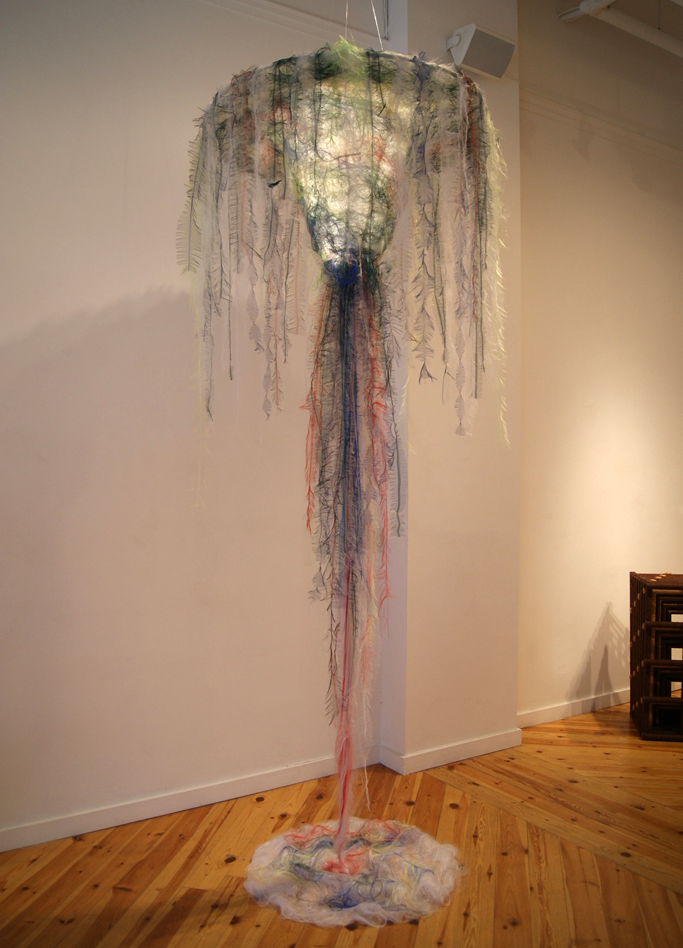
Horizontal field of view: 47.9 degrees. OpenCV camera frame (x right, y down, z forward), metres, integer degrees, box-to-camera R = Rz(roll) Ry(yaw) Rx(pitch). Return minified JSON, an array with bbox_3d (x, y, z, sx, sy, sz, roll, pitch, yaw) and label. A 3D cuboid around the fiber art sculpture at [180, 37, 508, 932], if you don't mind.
[{"bbox_3d":[0.010,0.070,3.030,1.250,2.970,1.220,0,0,0],"label":"fiber art sculpture"}]

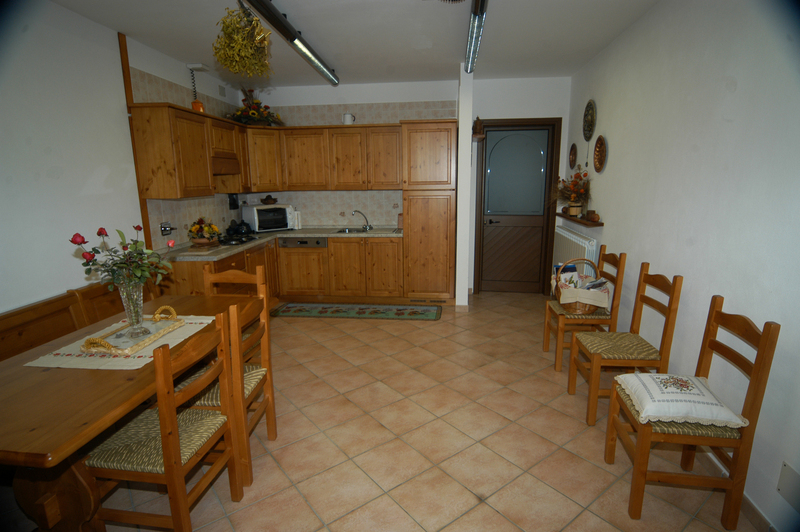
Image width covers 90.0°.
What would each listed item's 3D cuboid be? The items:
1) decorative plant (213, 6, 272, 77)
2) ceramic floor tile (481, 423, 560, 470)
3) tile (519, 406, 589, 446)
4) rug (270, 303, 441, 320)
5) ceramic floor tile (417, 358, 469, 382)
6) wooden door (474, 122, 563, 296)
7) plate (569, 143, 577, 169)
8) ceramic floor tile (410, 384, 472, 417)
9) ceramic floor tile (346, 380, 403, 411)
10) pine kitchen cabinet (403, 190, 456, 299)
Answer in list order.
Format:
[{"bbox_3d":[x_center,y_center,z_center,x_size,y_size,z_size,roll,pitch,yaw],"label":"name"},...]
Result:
[{"bbox_3d":[-0.917,-1.309,2.320,0.335,0.380,0.320,-1,11,0],"label":"decorative plant"},{"bbox_3d":[0.643,0.965,2.155,0.303,0.010,0.303,-9,14,-37],"label":"ceramic floor tile"},{"bbox_3d":[0.934,0.976,2.461,0.326,0.010,0.326,-9,13,-37],"label":"tile"},{"bbox_3d":[-0.479,0.508,4.552,1.860,0.012,0.520,1,11,6],"label":"rug"},{"bbox_3d":[0.332,0.847,3.225,0.326,0.010,0.326,-9,13,-37],"label":"ceramic floor tile"},{"bbox_3d":[1.462,-0.693,5.027,0.950,2.170,0.100,1,11,6],"label":"wooden door"},{"bbox_3d":[1.946,-1.232,4.489,0.040,0.280,0.280,1,11,8],"label":"plate"},{"bbox_3d":[0.264,0.879,2.628,0.303,0.010,0.303,-9,14,-37],"label":"ceramic floor tile"},{"bbox_3d":[-0.184,0.922,2.830,0.326,0.010,0.326,-9,13,-37],"label":"ceramic floor tile"},{"bbox_3d":[0.333,-0.237,4.598,0.599,1.241,0.022,1,11,7],"label":"pine kitchen cabinet"}]

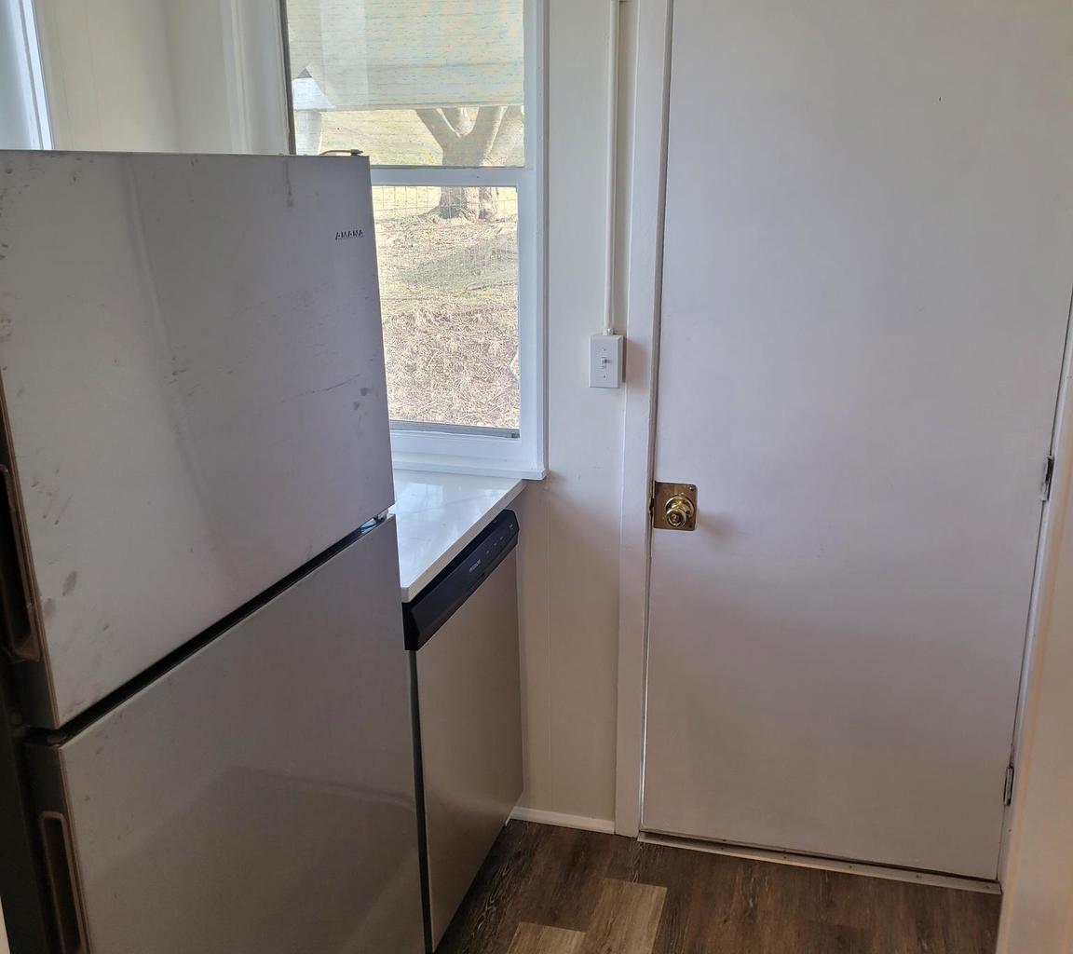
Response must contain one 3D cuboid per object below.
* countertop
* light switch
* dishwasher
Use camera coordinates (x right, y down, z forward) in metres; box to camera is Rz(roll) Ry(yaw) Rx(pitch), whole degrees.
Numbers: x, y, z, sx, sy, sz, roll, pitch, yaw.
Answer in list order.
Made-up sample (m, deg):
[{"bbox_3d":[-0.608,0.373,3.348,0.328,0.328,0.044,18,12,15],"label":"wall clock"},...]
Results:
[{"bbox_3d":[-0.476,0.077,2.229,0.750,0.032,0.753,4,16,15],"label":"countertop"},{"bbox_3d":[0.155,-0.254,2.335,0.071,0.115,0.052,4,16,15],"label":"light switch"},{"bbox_3d":[-0.411,0.521,2.272,0.610,0.830,0.610,4,16,15],"label":"dishwasher"}]

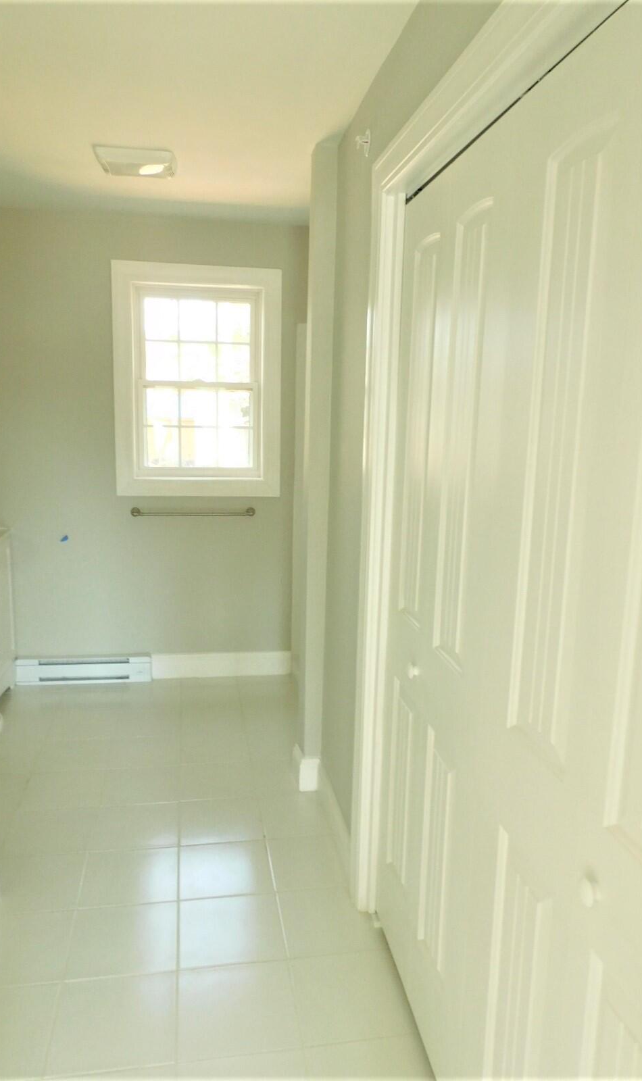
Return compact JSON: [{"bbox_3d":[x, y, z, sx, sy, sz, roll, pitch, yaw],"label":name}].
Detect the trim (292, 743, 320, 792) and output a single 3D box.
[{"bbox_3d":[-0.058,0.920,3.059,0.074,0.140,0.155,0,10,-10],"label":"trim"}]

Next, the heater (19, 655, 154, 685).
[{"bbox_3d":[-1.291,0.713,4.101,0.714,0.130,0.057,0,10,-10],"label":"heater"}]

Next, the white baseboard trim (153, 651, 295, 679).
[{"bbox_3d":[-0.556,0.707,4.255,0.784,0.141,0.015,0,10,-10],"label":"white baseboard trim"}]

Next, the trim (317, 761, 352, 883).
[{"bbox_3d":[0.049,0.986,2.678,0.017,0.140,0.644,0,10,-10],"label":"trim"}]

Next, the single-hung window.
[{"bbox_3d":[-0.645,-0.832,3.977,0.873,1.201,0.030,0,10,-10],"label":"single-hung window"}]

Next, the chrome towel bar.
[{"bbox_3d":[-0.685,-0.145,4.055,0.673,0.055,0.074,0,10,-10],"label":"chrome towel bar"}]

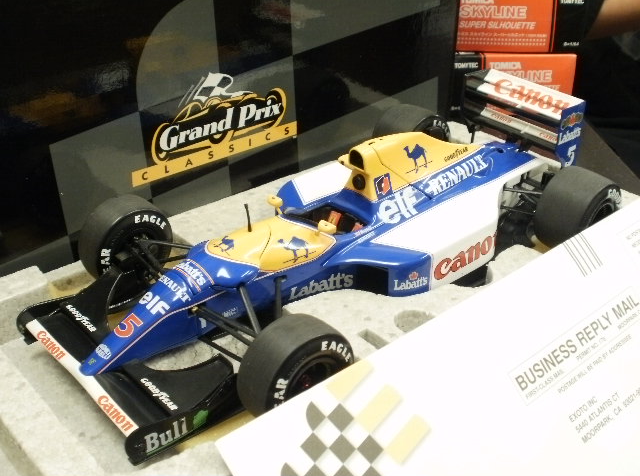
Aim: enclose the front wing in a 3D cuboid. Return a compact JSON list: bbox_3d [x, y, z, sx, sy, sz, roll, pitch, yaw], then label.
[{"bbox_3d":[-0.063,0.039,0.274,0.050,0.018,0.077,-24,38,-35],"label":"front wing"}]

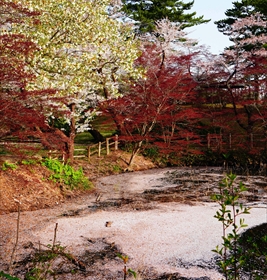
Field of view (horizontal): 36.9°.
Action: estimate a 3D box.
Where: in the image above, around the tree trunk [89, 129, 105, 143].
[{"bbox_3d":[-2.497,-0.304,27.000,1.080,1.080,0.800,0,2,0],"label":"tree trunk"}]

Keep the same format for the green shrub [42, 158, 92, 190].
[{"bbox_3d":[-2.557,1.337,15.500,1.937,1.240,1.500,0,2,0],"label":"green shrub"}]

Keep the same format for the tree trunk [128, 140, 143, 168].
[{"bbox_3d":[0.075,0.750,20.000,0.750,1.450,0.500,0,2,0],"label":"tree trunk"}]

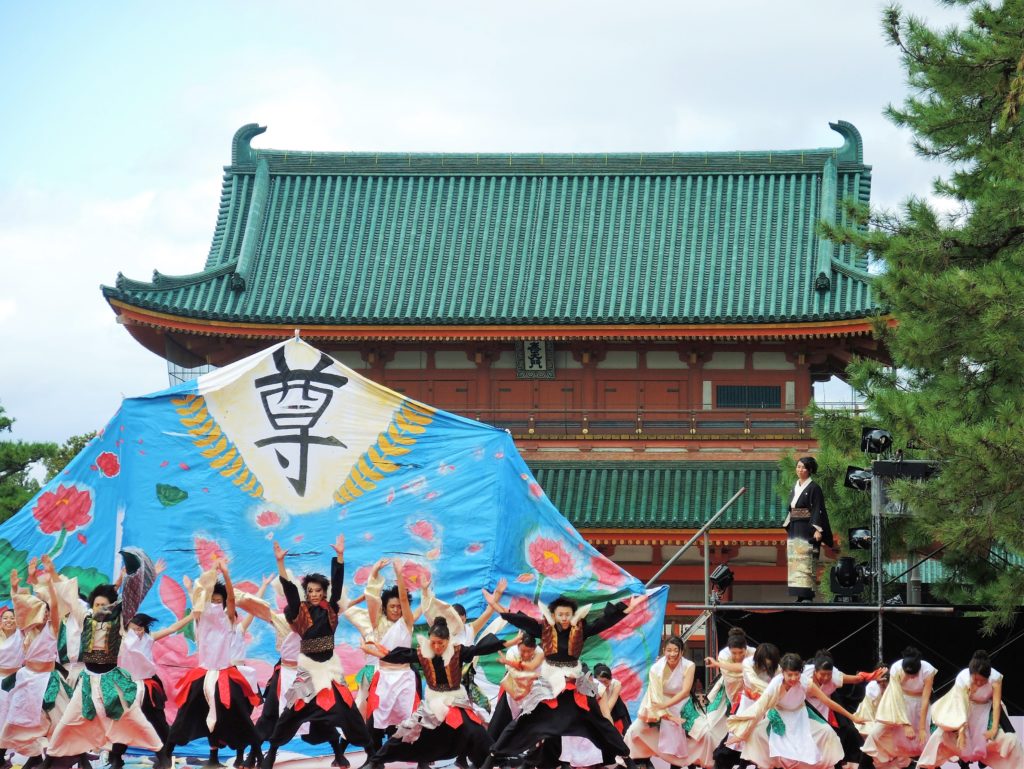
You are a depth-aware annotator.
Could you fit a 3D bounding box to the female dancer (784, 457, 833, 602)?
[{"bbox_3d":[3.230,1.586,43.600,0.540,1.600,0.370,-3,-5,37],"label":"female dancer"}]

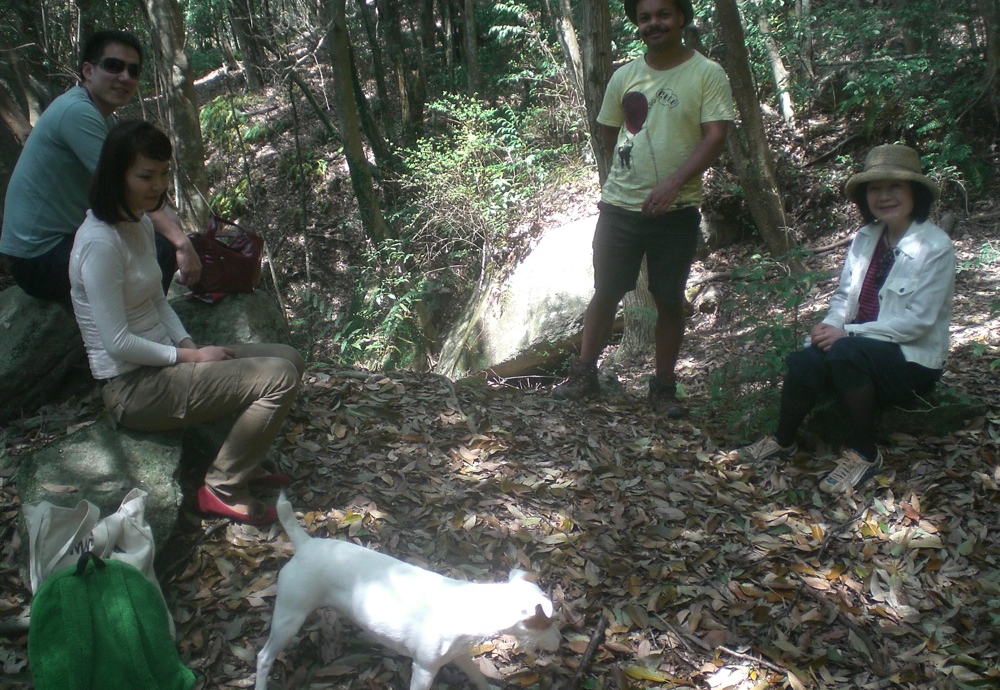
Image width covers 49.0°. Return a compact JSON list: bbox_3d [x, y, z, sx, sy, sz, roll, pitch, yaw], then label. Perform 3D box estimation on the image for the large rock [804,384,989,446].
[{"bbox_3d":[1.437,0.259,3.980,0.640,0.200,0.450,2,12,11],"label":"large rock"}]

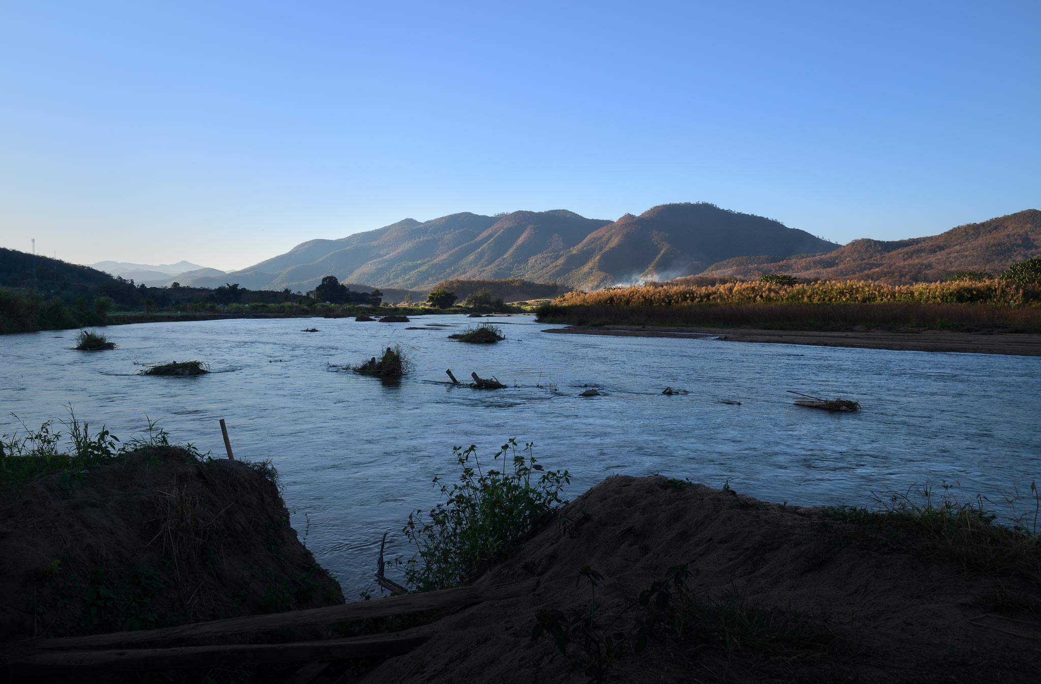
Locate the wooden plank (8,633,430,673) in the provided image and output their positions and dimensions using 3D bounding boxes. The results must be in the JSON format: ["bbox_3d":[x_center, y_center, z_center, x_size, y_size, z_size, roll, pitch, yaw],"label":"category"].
[{"bbox_3d":[-1.521,1.574,4.150,2.074,0.120,0.140,0,3,-6],"label":"wooden plank"}]

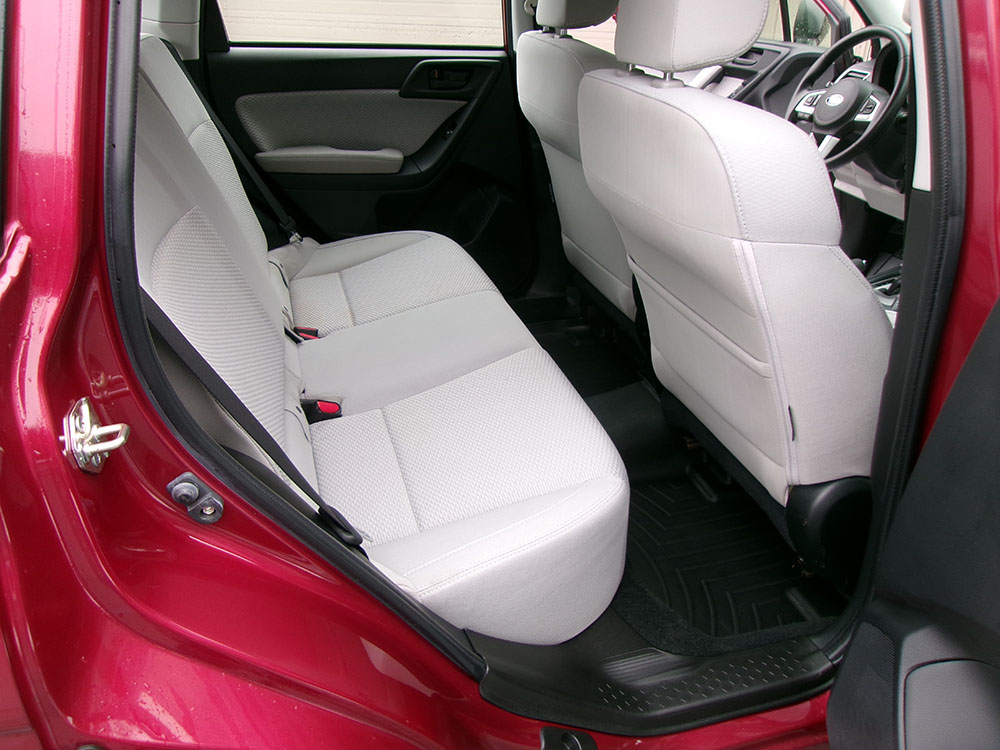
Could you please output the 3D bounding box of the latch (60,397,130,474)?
[{"bbox_3d":[-0.345,0.052,0.665,0.051,0.061,0.044,-1,28,-7],"label":"latch"}]

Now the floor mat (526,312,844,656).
[{"bbox_3d":[0.240,0.109,1.784,0.475,0.109,1.307,-6,29,-16],"label":"floor mat"}]

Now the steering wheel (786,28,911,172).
[{"bbox_3d":[0.890,-0.703,2.007,0.099,0.377,0.377,15,21,-25],"label":"steering wheel"}]

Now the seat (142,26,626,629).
[{"bbox_3d":[-0.318,-0.193,1.442,0.812,0.772,1.287,-6,29,-16],"label":"seat"}]

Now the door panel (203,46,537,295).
[{"bbox_3d":[-0.308,-0.512,2.102,0.861,0.683,0.129,-6,29,-16],"label":"door panel"}]

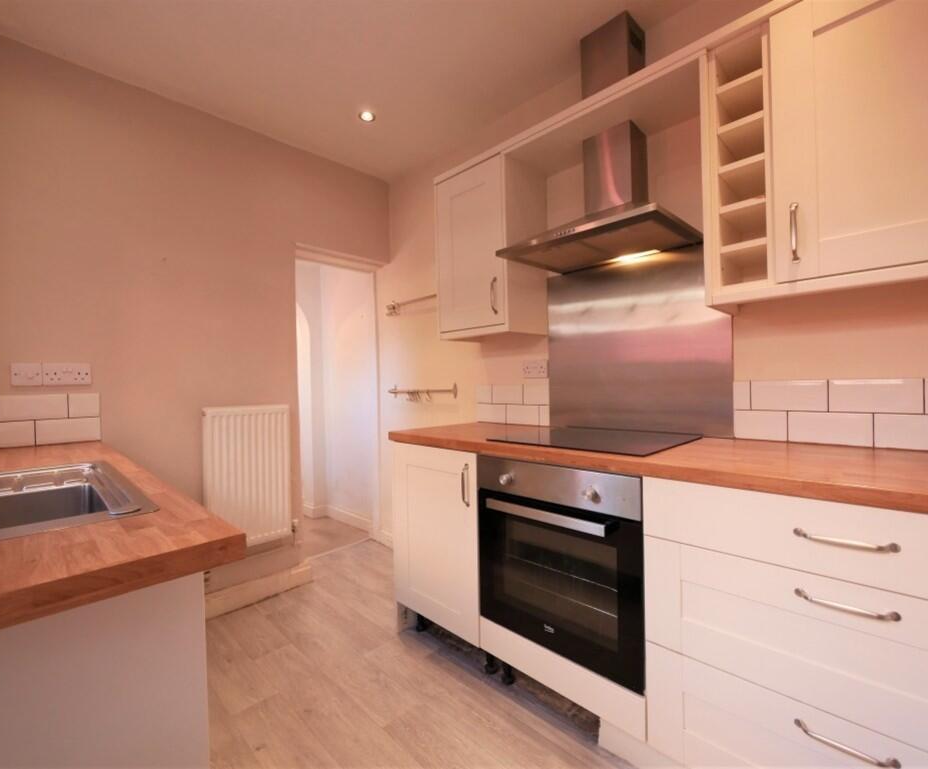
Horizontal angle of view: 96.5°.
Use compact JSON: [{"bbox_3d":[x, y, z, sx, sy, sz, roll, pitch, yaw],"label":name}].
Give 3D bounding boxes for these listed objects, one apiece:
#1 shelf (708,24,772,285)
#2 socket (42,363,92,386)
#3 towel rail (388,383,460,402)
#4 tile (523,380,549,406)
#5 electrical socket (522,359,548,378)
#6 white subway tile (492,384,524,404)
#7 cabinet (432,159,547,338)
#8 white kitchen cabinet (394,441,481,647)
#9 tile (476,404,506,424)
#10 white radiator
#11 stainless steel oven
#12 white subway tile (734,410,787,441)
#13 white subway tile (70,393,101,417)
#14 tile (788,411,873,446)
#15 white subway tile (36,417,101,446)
[{"bbox_3d":[0.887,-0.627,1.290,0.150,0.720,0.330,-1,0,43],"label":"shelf"},{"bbox_3d":[-1.670,-0.041,1.747,0.148,0.088,0.014,-1,0,-43],"label":"socket"},{"bbox_3d":[-0.267,0.047,2.576,0.578,0.099,0.066,-1,0,43],"label":"towel rail"},{"bbox_3d":[0.360,0.051,2.053,0.152,0.101,0.009,-1,0,44],"label":"tile"},{"bbox_3d":[0.358,-0.074,2.048,0.145,0.087,0.011,-1,0,44],"label":"electrical socket"},{"bbox_3d":[0.231,0.053,2.178,0.201,0.101,0.009,-1,0,44],"label":"white subway tile"},{"bbox_3d":[0.137,-0.609,2.012,0.418,0.770,0.353,-1,0,44],"label":"cabinet"},{"bbox_3d":[0.071,0.643,1.919,0.499,0.793,0.575,-1,0,43],"label":"white kitchen cabinet"},{"bbox_3d":[0.154,0.157,2.255,0.204,0.100,0.009,-1,0,44],"label":"tile"},{"bbox_3d":[-1.131,0.472,2.165,0.399,0.706,0.100,-1,0,-43],"label":"white radiator"},{"bbox_3d":[0.444,0.550,1.507,0.595,0.594,0.560,-1,0,44],"label":"stainless steel oven"},{"bbox_3d":[1.018,0.141,1.424,0.149,0.100,0.010,-1,0,43],"label":"white subway tile"},{"bbox_3d":[-1.634,0.092,1.785,0.095,0.100,0.010,-1,0,-43],"label":"white subway tile"},{"bbox_3d":[1.148,0.139,1.303,0.200,0.100,0.010,-1,0,43],"label":"tile"},{"bbox_3d":[-1.697,0.198,1.781,0.009,0.104,0.199,-1,0,44],"label":"white subway tile"}]

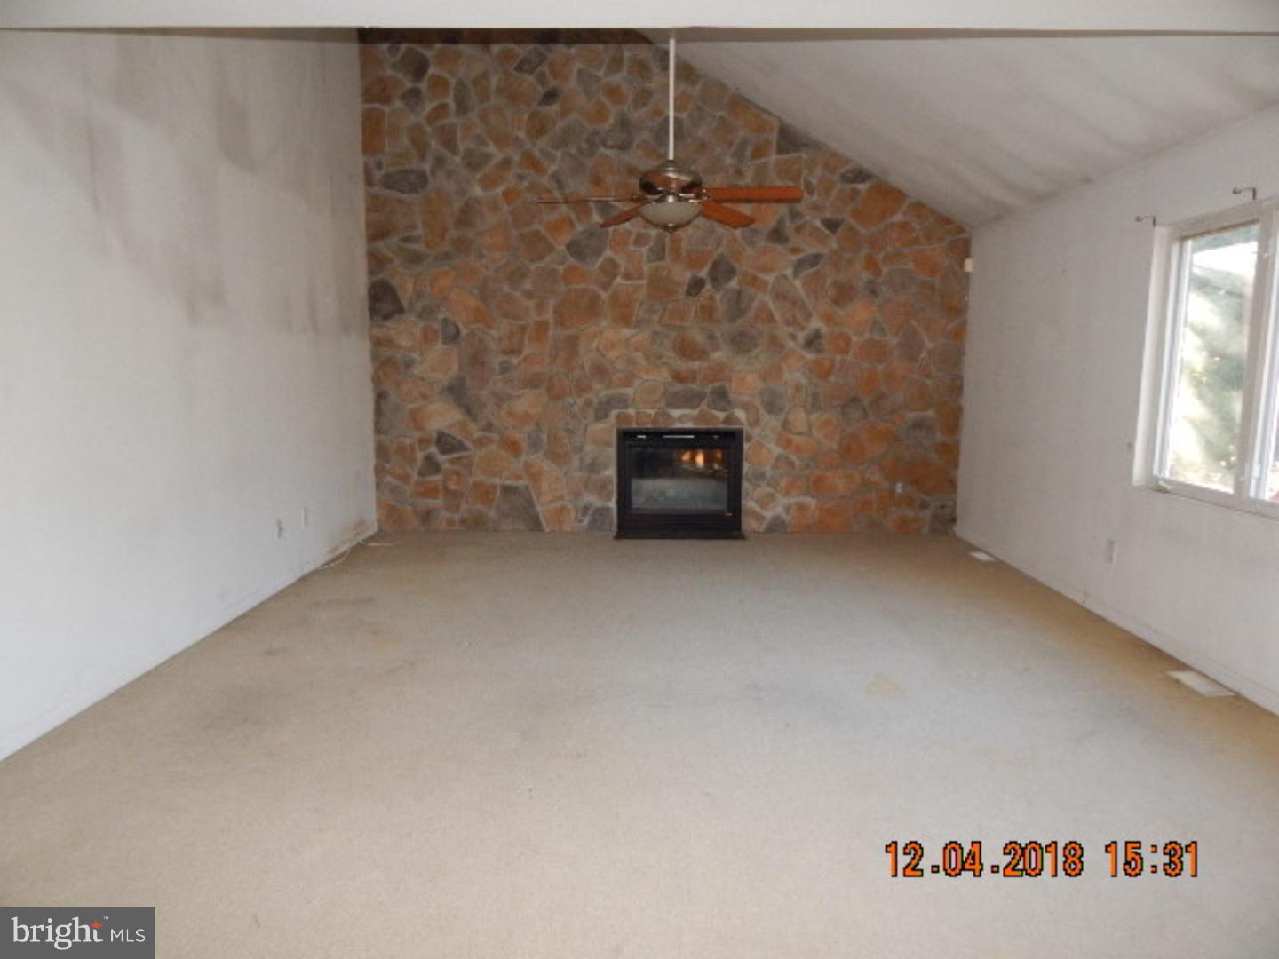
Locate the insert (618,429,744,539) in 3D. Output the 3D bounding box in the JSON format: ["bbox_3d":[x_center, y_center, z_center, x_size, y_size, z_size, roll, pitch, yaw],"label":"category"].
[{"bbox_3d":[0.324,0.006,6.754,1.060,0.890,0.330,0,8,1],"label":"insert"}]

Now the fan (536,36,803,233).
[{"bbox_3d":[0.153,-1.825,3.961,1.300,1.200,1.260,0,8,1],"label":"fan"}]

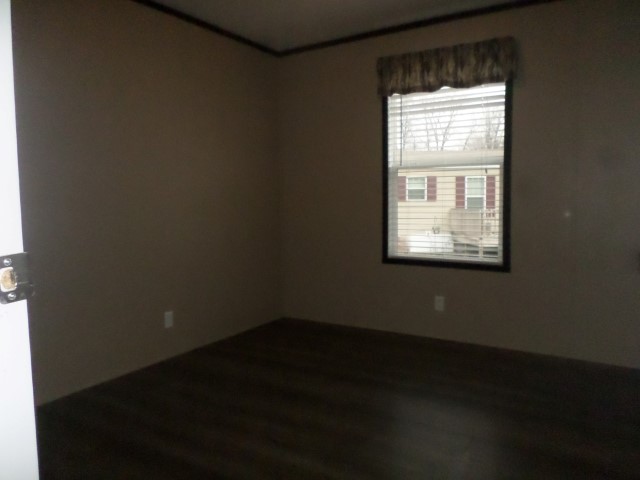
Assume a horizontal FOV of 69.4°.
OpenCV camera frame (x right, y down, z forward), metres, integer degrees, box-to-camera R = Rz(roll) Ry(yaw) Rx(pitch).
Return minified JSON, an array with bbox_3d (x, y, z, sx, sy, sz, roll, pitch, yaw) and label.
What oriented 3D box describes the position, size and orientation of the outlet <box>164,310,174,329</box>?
[{"bbox_3d":[-1.057,0.562,3.257,0.012,0.115,0.072,2,6,32],"label":"outlet"}]

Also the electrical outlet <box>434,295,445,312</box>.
[{"bbox_3d":[0.927,0.495,3.580,0.072,0.115,0.012,2,6,32],"label":"electrical outlet"}]

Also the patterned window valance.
[{"bbox_3d":[0.898,-1.247,3.383,0.991,0.279,0.099,2,6,32],"label":"patterned window valance"}]

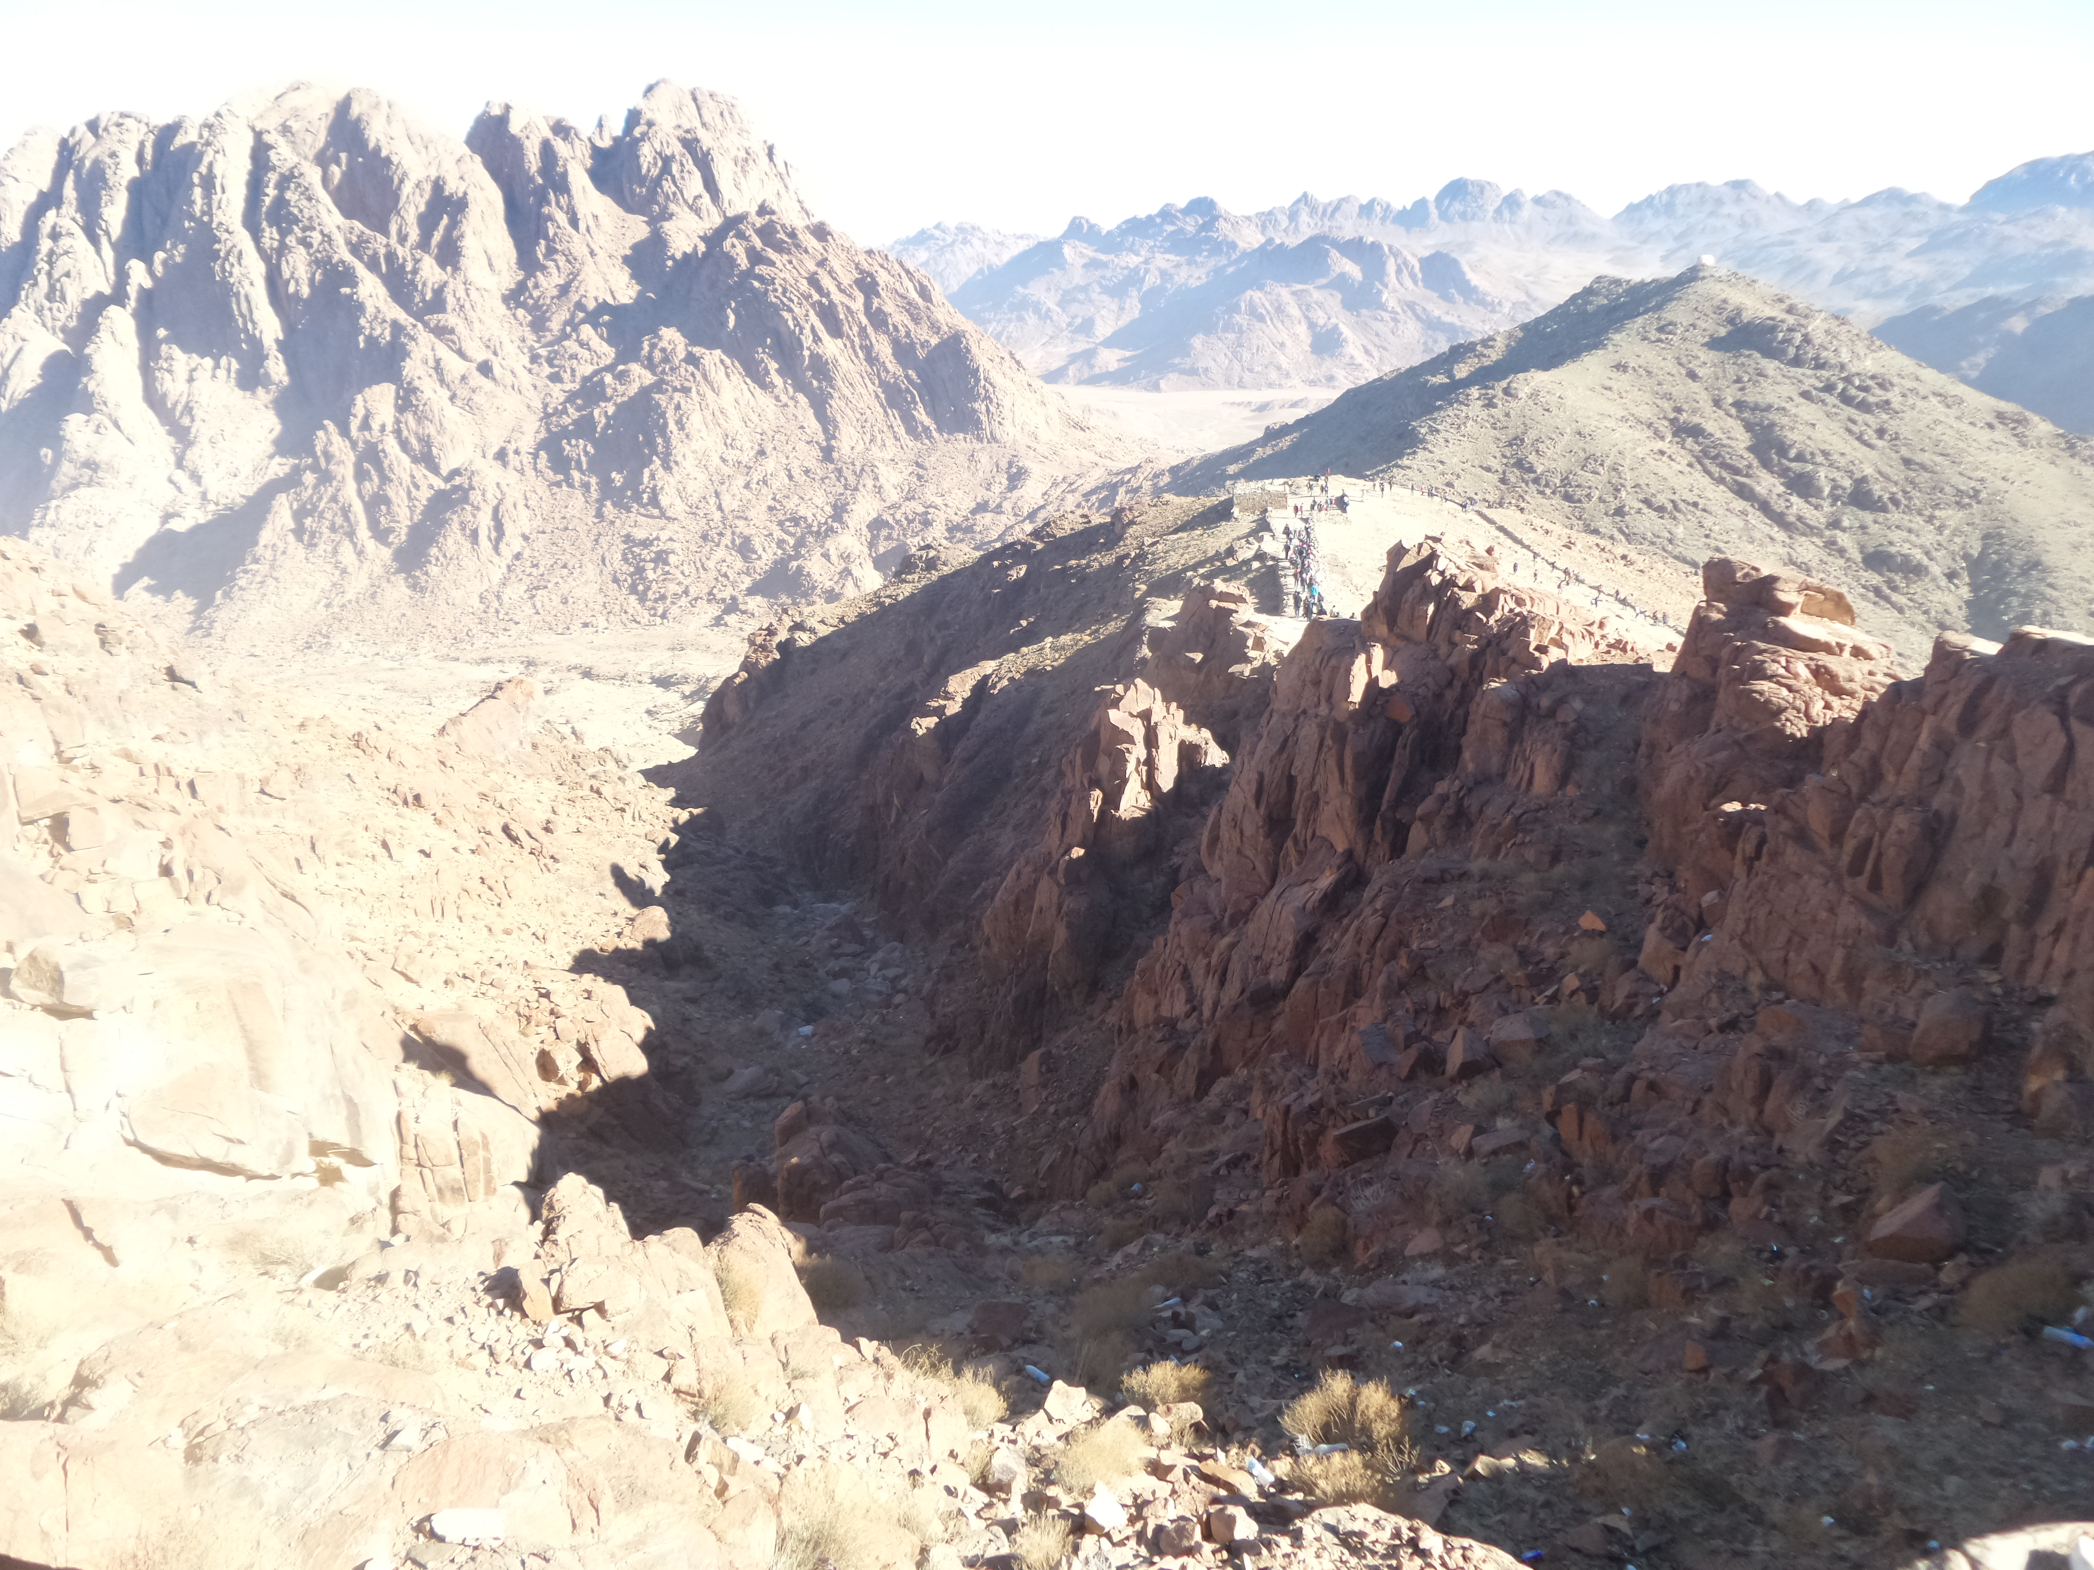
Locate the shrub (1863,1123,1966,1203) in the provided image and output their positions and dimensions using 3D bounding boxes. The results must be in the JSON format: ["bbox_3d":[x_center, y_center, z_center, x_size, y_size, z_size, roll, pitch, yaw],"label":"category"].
[{"bbox_3d":[7.352,3.201,12.300,0.820,0.600,0.750,0,23,0],"label":"shrub"}]

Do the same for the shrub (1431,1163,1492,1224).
[{"bbox_3d":[4.227,4.169,14.800,0.620,0.550,0.580,0,23,0],"label":"shrub"}]

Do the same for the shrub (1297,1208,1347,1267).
[{"bbox_3d":[2.707,4.447,14.300,0.500,0.560,0.500,0,23,0],"label":"shrub"}]

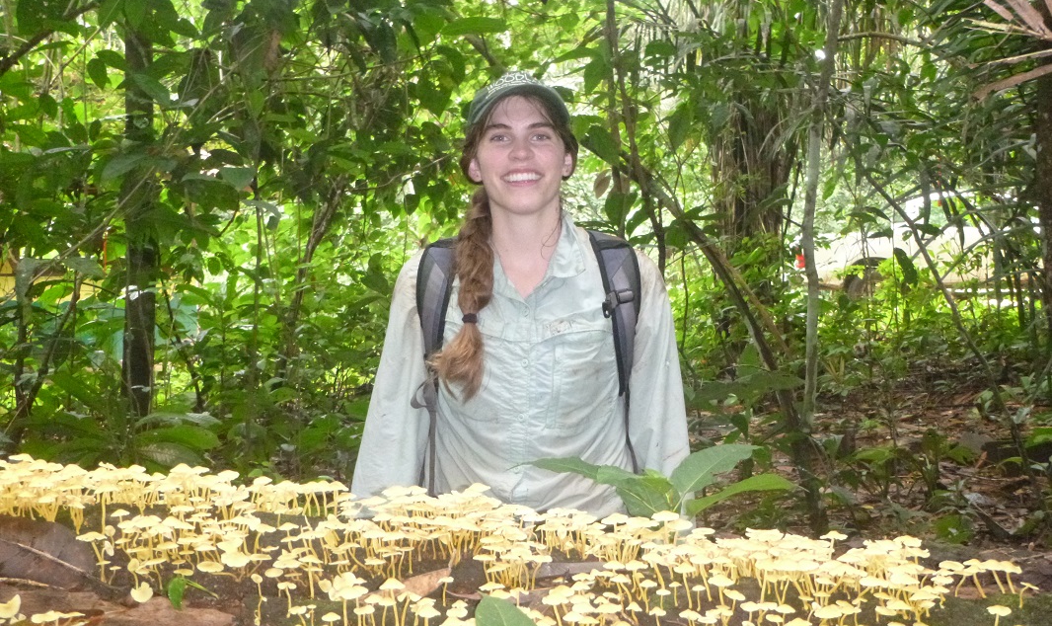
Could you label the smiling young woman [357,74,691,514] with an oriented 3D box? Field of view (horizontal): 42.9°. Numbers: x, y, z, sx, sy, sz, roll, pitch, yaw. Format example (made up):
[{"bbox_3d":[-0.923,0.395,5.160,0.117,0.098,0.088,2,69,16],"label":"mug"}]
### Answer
[{"bbox_3d":[-0.010,0.420,2.120,0.540,1.600,0.360,0,3,5],"label":"smiling young woman"}]

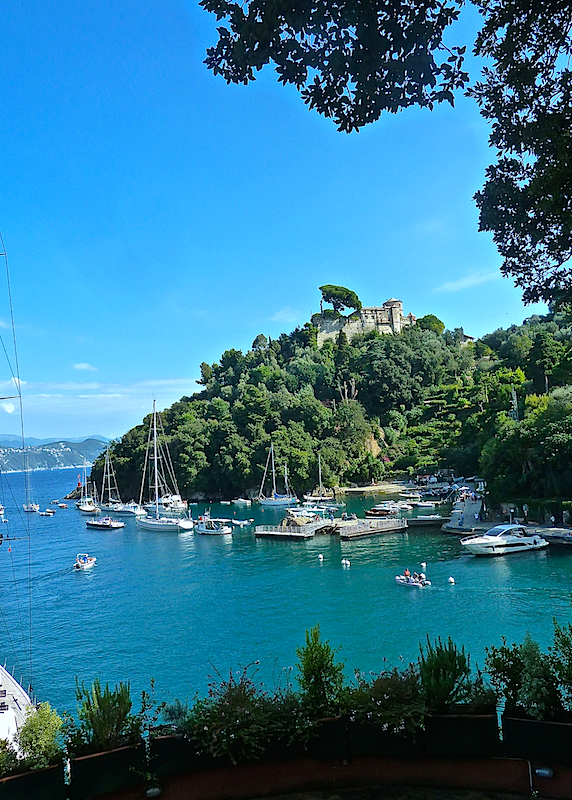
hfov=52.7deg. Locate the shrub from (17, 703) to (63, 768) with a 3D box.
[{"bbox_3d":[-2.520,3.429,5.906,0.469,0.619,0.450,-1,-6,-24],"label":"shrub"}]

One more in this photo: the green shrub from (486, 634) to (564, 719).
[{"bbox_3d":[2.670,3.082,6.441,0.844,0.872,0.562,-5,-6,20],"label":"green shrub"}]

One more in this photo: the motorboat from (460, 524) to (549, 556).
[{"bbox_3d":[32.494,20.474,85.769,13.300,3.800,4.000,-1,-6,-22],"label":"motorboat"}]

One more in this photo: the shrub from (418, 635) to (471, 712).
[{"bbox_3d":[1.826,3.151,6.656,0.581,0.844,0.516,-5,-5,13],"label":"shrub"}]

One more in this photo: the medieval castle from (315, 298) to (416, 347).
[{"bbox_3d":[42.640,-41.050,308.000,46.000,24.000,24.000,-2,-5,-13],"label":"medieval castle"}]

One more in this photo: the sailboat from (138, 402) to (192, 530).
[{"bbox_3d":[-30.500,15.700,139.360,18.800,30.300,5.100,-8,-7,39],"label":"sailboat"}]

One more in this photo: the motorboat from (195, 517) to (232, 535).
[{"bbox_3d":[-16.030,27.010,125.360,9.100,3.500,3.000,-7,-6,34],"label":"motorboat"}]

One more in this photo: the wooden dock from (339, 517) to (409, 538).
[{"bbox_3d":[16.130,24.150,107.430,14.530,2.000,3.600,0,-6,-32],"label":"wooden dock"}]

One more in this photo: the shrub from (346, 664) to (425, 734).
[{"bbox_3d":[1.122,3.377,6.516,0.844,0.713,0.637,-4,-5,8],"label":"shrub"}]

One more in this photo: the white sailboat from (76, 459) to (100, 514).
[{"bbox_3d":[-65.706,29.085,192.563,3.700,17.800,12.200,0,-6,-28],"label":"white sailboat"}]

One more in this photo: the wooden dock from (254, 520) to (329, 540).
[{"bbox_3d":[0.535,25.712,114.519,12.300,2.100,7.300,-7,-6,34],"label":"wooden dock"}]

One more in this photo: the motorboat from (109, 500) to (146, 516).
[{"bbox_3d":[-49.070,33.750,180.310,12.700,4.100,4.000,-7,-6,34],"label":"motorboat"}]

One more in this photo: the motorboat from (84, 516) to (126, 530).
[{"bbox_3d":[-46.180,31.090,146.840,12.000,3.000,3.700,-6,-6,29],"label":"motorboat"}]

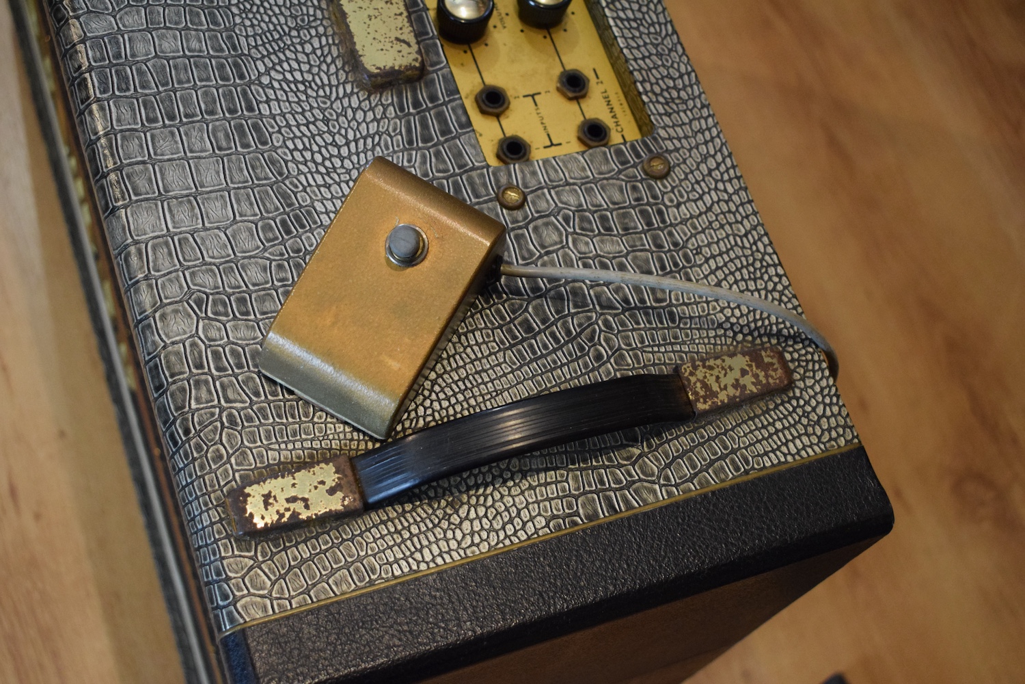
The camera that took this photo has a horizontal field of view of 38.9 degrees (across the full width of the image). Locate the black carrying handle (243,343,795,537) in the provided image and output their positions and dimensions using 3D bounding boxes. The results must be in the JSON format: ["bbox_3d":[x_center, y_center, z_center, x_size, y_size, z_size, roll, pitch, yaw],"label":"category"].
[{"bbox_3d":[0.006,0.032,0.533,0.224,0.022,0.022,-14,69,-17],"label":"black carrying handle"}]

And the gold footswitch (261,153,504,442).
[{"bbox_3d":[-0.045,-0.019,0.527,0.054,0.056,0.089,30,63,3],"label":"gold footswitch"}]

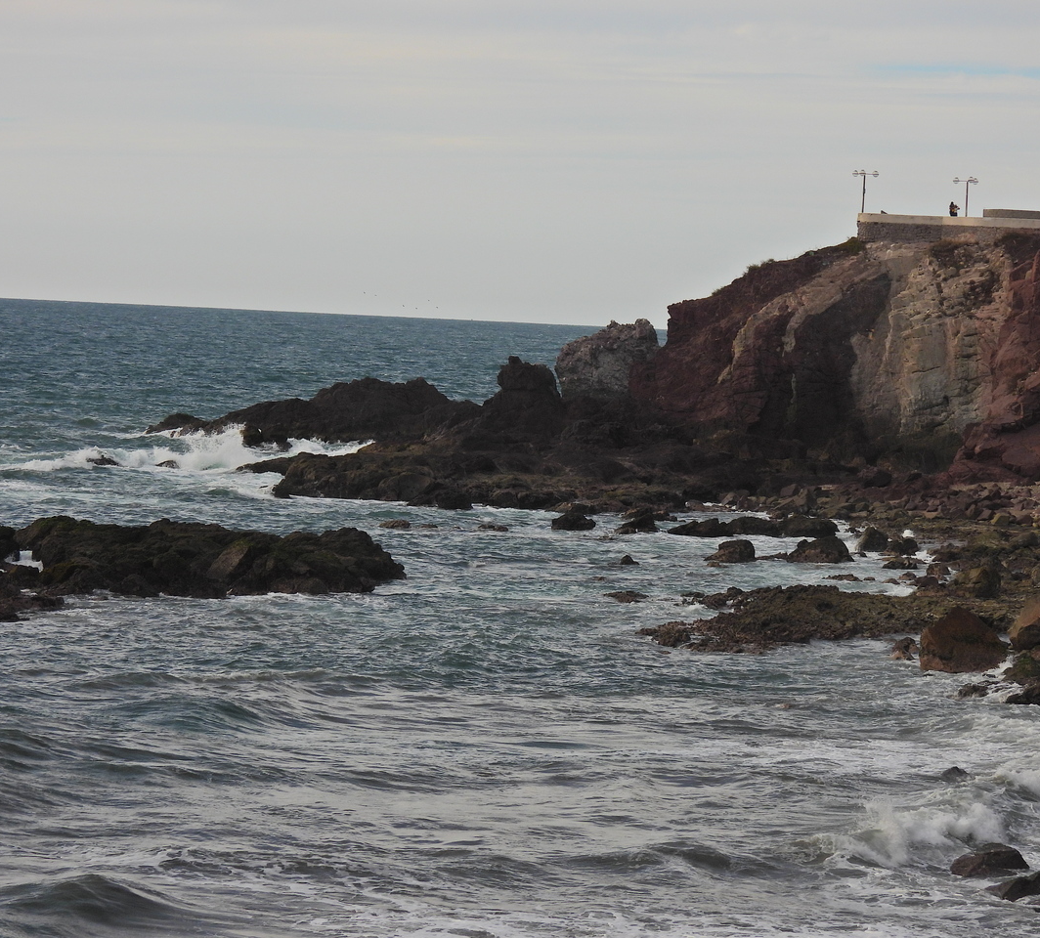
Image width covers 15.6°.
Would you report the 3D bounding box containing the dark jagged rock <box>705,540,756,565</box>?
[{"bbox_3d":[10.169,4.013,183.491,2.380,1.170,1.900,3,2,3],"label":"dark jagged rock"}]

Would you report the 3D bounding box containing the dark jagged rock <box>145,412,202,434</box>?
[{"bbox_3d":[-29.717,-3.935,325.922,4.720,1.780,3.760,3,2,-5],"label":"dark jagged rock"}]

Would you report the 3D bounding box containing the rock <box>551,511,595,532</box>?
[{"bbox_3d":[2.914,2.808,205.497,2.260,1.110,1.800,3,2,1],"label":"rock"}]

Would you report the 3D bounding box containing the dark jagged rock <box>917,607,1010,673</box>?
[{"bbox_3d":[15.396,5.853,131.278,2.950,2.200,2.340,3,2,7],"label":"dark jagged rock"}]

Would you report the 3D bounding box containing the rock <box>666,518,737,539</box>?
[{"bbox_3d":[9.881,3.175,206.232,3.610,0.980,2.870,3,2,3],"label":"rock"}]

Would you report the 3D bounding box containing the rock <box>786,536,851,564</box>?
[{"bbox_3d":[14.877,3.972,188.605,3.110,1.280,2.470,3,2,5],"label":"rock"}]

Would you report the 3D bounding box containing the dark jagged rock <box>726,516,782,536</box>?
[{"bbox_3d":[13.006,3.138,210.380,3.050,1.020,2.420,3,2,4],"label":"dark jagged rock"}]

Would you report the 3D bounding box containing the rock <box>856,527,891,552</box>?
[{"bbox_3d":[18.745,3.672,200.389,1.800,1.300,1.440,3,2,5],"label":"rock"}]

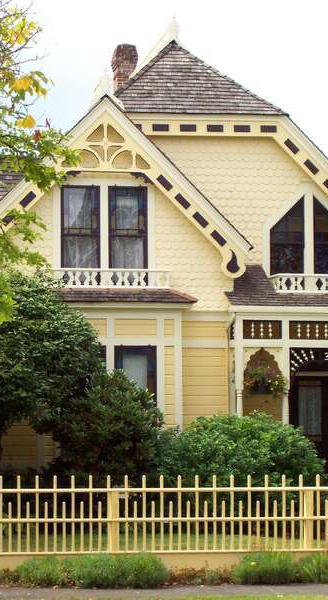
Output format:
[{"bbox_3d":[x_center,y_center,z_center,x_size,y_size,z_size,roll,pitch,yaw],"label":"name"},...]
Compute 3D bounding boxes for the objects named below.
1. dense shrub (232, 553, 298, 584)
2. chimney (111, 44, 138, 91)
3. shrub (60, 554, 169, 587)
[{"bbox_3d":[1.086,2.884,20.451,0.710,0.316,0.550,0,-4,-9],"label":"dense shrub"},{"bbox_3d":[-0.881,-5.163,42.447,0.540,1.132,0.540,0,-4,-9],"label":"chimney"},{"bbox_3d":[-0.523,2.861,20.053,1.105,0.333,0.600,0,-4,-9],"label":"shrub"}]

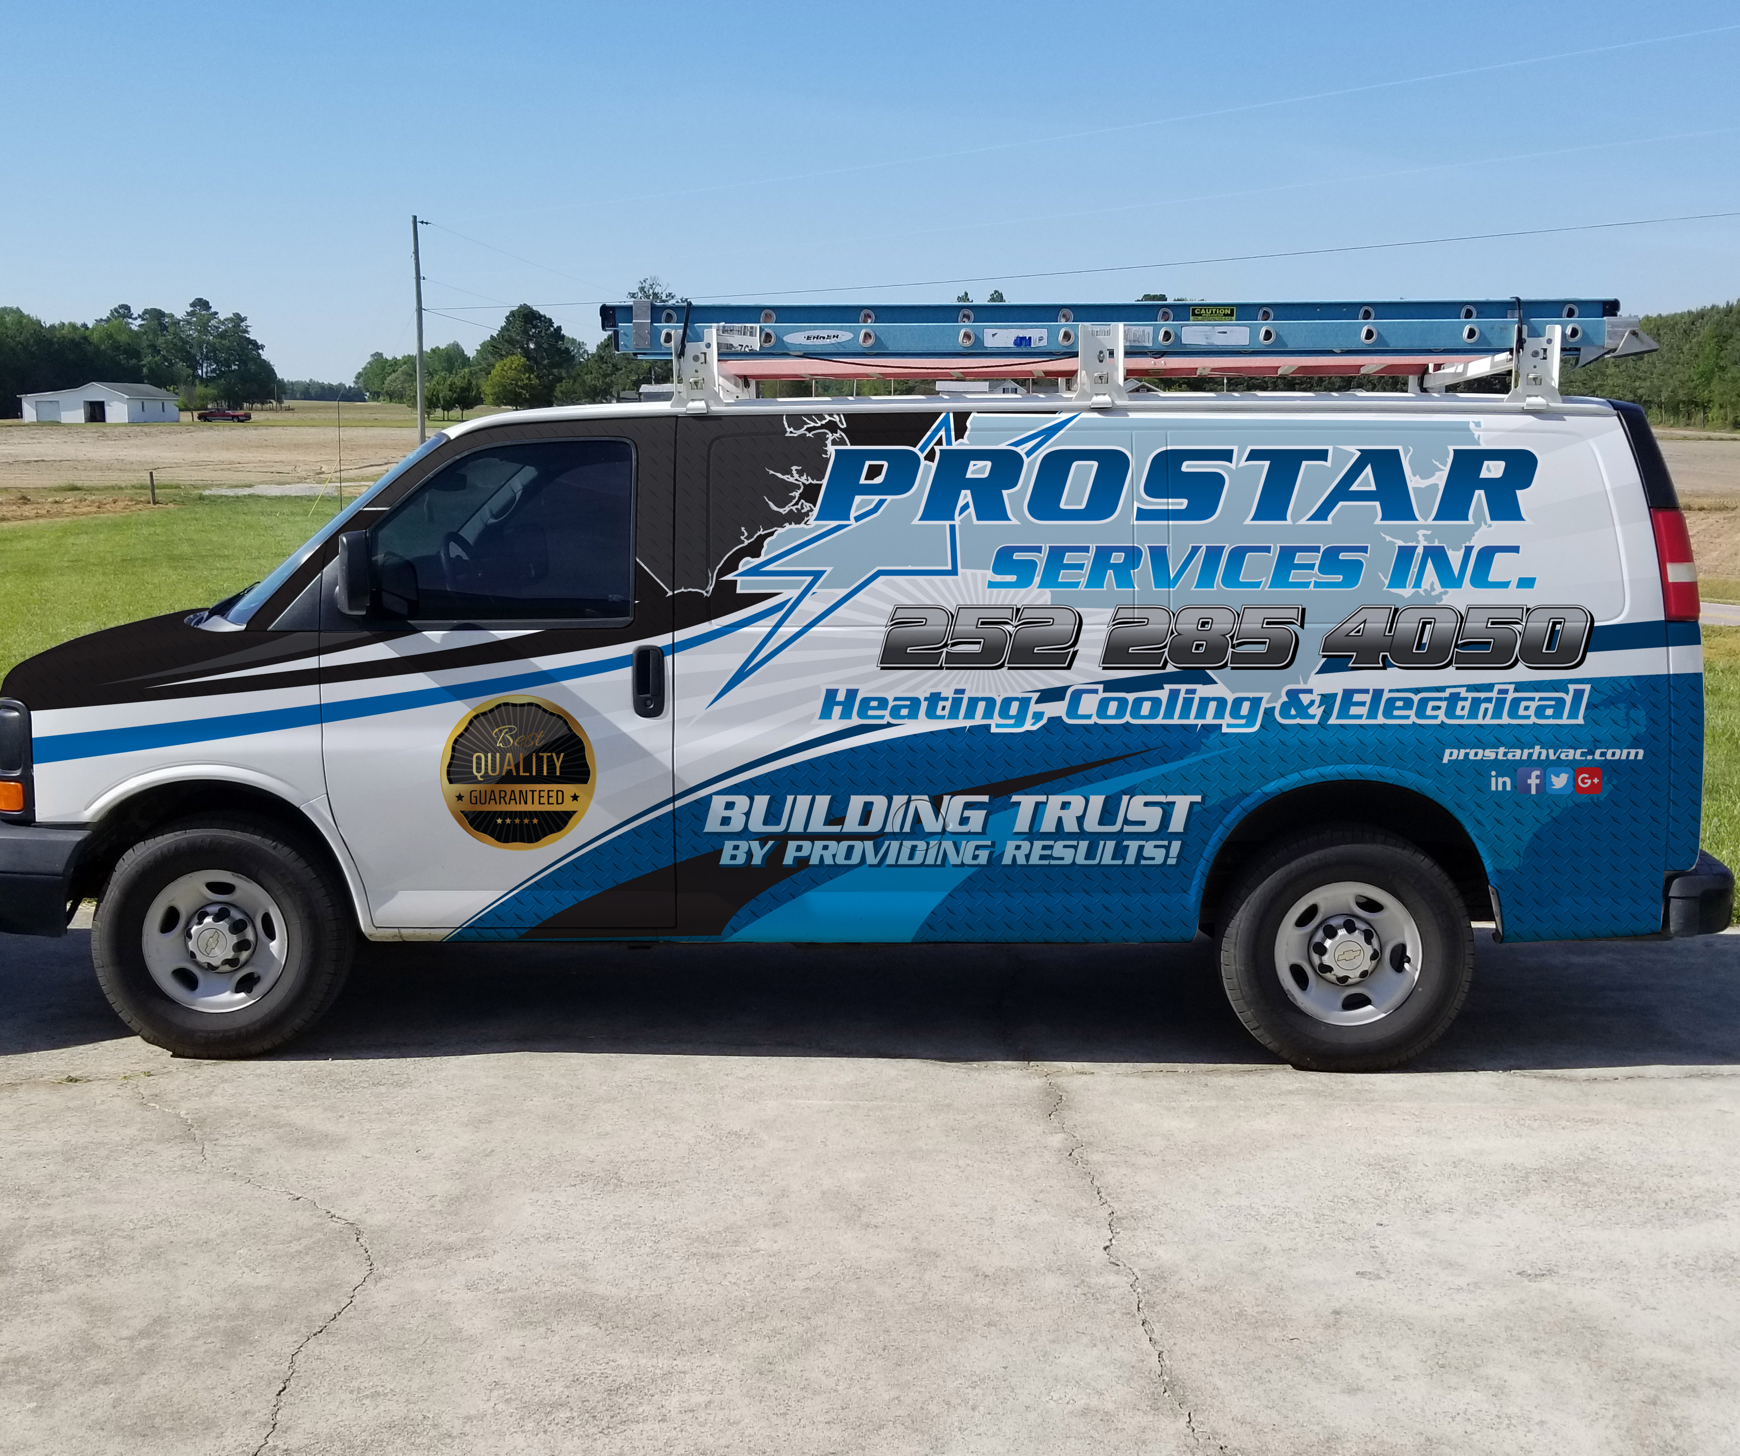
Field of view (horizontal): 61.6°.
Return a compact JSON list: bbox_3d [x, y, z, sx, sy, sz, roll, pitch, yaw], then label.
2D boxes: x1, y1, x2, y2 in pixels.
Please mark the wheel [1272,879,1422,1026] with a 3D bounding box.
[{"bbox_3d":[1.435,0.660,4.431,0.450,0.450,0.180,0,13,2],"label":"wheel"}]

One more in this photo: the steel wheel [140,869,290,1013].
[{"bbox_3d":[-1.993,0.641,4.528,0.450,0.450,0.180,0,13,2],"label":"steel wheel"}]

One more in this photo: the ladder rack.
[{"bbox_3d":[0.793,-1.245,4.918,3.218,0.322,1.240,0,13,2],"label":"ladder rack"}]

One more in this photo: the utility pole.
[{"bbox_3d":[-15.825,-13.706,51.230,0.270,8.130,0.270,2,13,0],"label":"utility pole"}]

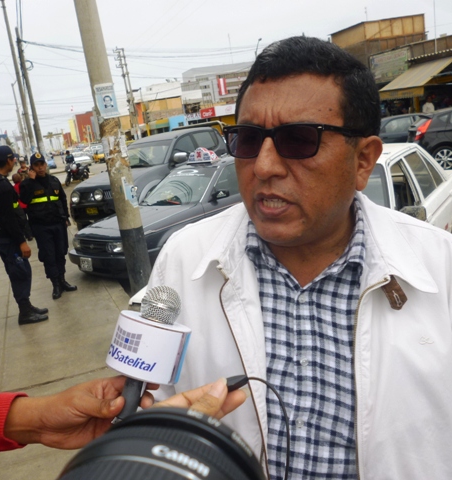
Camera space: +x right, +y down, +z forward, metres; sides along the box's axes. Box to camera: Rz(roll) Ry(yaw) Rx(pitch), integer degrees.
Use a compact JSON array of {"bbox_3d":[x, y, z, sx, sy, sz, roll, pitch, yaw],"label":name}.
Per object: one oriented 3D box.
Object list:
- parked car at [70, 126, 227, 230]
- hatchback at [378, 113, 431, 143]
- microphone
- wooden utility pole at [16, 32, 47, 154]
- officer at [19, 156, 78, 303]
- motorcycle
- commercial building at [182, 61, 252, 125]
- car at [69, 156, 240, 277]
[{"bbox_3d":[-1.108,-1.317,11.003,1.800,1.760,5.100,-2,13,28],"label":"parked car"},{"bbox_3d":[5.834,-2.987,15.618,4.000,1.430,1.700,-5,12,13],"label":"hatchback"},{"bbox_3d":[-0.104,0.148,0.670,0.097,0.195,0.097,16,-4,20],"label":"microphone"},{"bbox_3d":[-9.818,-6.610,26.817,0.320,8.270,0.320,-13,12,-23],"label":"wooden utility pole"},{"bbox_3d":[-2.156,-0.164,6.289,0.550,1.700,0.400,-14,13,-26],"label":"officer"},{"bbox_3d":[-7.745,-3.364,27.000,2.000,1.120,0.750,-16,14,-33],"label":"motorcycle"},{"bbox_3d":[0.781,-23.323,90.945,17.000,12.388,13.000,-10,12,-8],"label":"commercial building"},{"bbox_3d":[-0.079,-0.485,7.648,4.300,1.400,1.670,-18,15,-41],"label":"car"}]

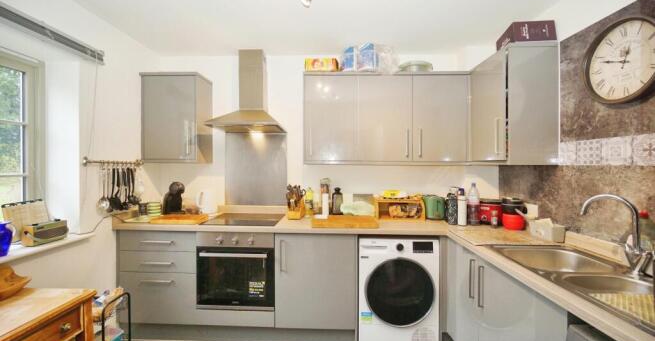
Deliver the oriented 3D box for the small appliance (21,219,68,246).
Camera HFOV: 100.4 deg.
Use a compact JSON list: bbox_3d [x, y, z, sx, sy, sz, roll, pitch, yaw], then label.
[{"bbox_3d":[-1.791,0.389,1.729,0.100,0.130,0.205,0,0,2],"label":"small appliance"}]

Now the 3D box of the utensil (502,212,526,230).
[{"bbox_3d":[1.372,0.377,2.005,0.150,0.115,0.150,0,0,2],"label":"utensil"}]

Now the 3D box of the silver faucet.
[{"bbox_3d":[1.198,0.265,1.146,0.250,0.335,0.115,0,0,2],"label":"silver faucet"}]

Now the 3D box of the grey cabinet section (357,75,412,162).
[{"bbox_3d":[0.483,-0.433,2.434,0.456,0.737,0.335,0,1,2],"label":"grey cabinet section"}]

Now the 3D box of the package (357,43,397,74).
[{"bbox_3d":[0.429,-0.942,2.362,0.340,0.250,0.220,0,1,2],"label":"package"}]

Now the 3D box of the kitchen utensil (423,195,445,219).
[{"bbox_3d":[0.930,0.322,2.455,0.175,0.200,0.250,0,1,2],"label":"kitchen utensil"}]

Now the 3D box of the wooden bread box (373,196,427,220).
[{"bbox_3d":[0.620,0.326,2.412,0.410,0.190,0.270,0,1,2],"label":"wooden bread box"}]

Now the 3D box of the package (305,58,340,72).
[{"bbox_3d":[-0.043,-0.887,2.395,0.285,0.128,0.130,0,1,2],"label":"package"}]

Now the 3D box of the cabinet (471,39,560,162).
[{"bbox_3d":[1.350,-0.431,2.033,0.335,0.787,0.510,0,0,2],"label":"cabinet"}]

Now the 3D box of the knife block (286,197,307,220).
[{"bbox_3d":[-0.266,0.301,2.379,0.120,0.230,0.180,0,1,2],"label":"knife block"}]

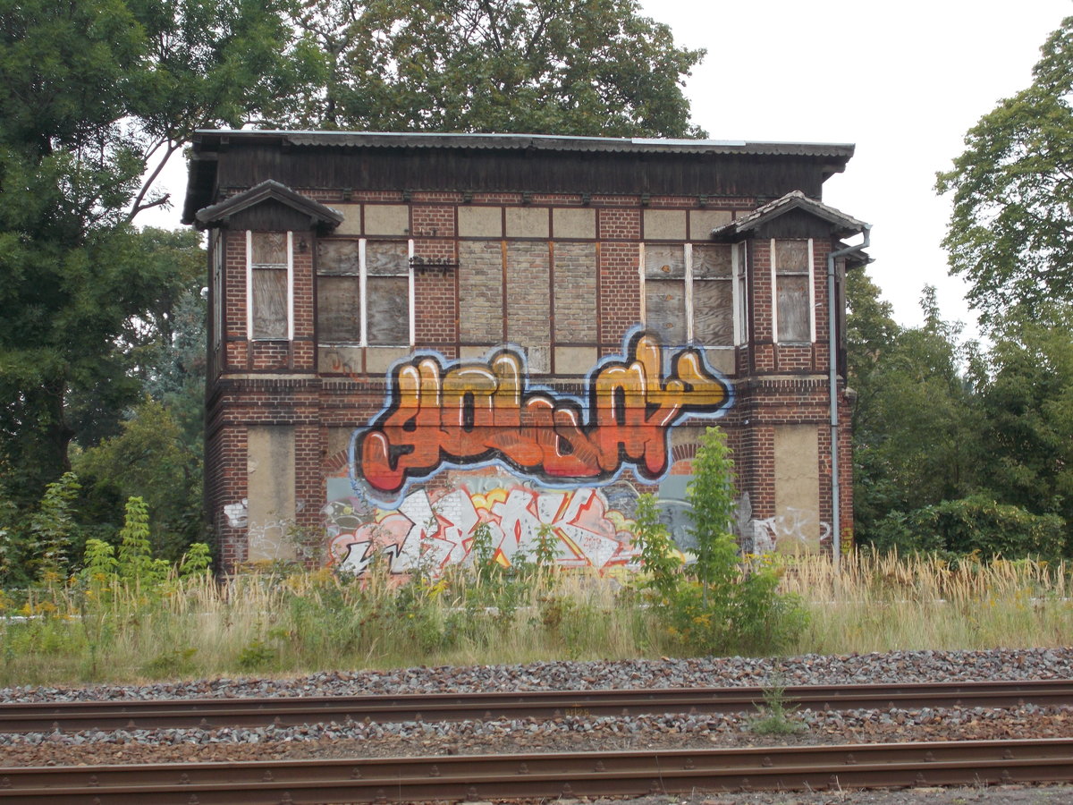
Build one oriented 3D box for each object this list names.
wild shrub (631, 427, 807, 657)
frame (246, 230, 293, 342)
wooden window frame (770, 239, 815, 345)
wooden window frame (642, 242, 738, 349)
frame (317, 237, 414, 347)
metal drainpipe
[{"bbox_3d":[2.080,1.582,26.800,1.990,2.620,1.700,0,-4,-11],"label":"wild shrub"},{"bbox_3d":[-4.410,-1.922,38.941,0.772,1.848,0.120,0,-4,-11],"label":"frame"},{"bbox_3d":[4.402,-1.922,40.583,0.799,1.841,0.120,0,-4,-11],"label":"wooden window frame"},{"bbox_3d":[2.680,-1.863,41.115,1.751,1.819,0.100,0,-4,-11],"label":"wooden window frame"},{"bbox_3d":[-2.937,-1.876,40.079,1.724,1.879,0.120,0,-4,-11],"label":"frame"},{"bbox_3d":[5.354,-0.017,40.545,0.752,6.123,0.250,0,-4,-11],"label":"metal drainpipe"}]

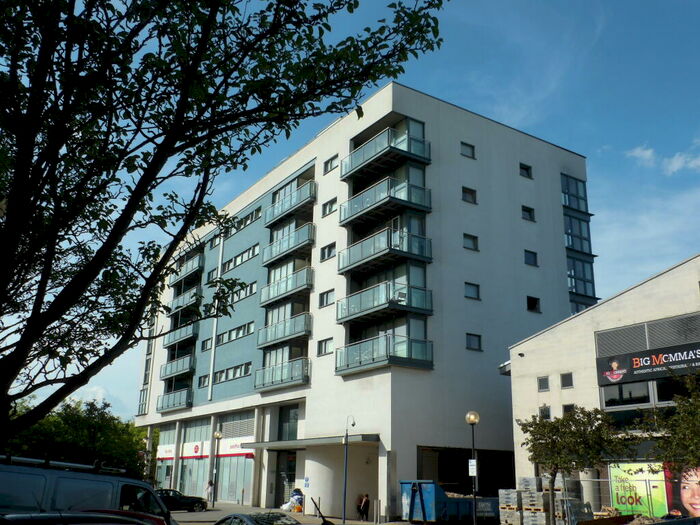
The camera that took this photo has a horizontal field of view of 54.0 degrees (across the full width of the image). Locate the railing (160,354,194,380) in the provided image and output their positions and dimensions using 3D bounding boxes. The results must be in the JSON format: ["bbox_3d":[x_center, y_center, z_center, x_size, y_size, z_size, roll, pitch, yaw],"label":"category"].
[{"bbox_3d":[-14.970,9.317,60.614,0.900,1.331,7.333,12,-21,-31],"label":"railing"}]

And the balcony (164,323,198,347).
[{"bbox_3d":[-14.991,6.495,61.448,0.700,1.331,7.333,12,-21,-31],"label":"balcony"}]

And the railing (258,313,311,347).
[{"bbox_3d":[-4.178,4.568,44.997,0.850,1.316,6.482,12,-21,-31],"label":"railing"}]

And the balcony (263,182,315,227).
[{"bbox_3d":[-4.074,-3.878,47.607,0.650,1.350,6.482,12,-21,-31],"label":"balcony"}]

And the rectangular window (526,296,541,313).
[{"bbox_3d":[10.975,2.528,41.147,1.062,0.831,0.150,12,-20,-31],"label":"rectangular window"}]

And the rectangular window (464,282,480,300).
[{"bbox_3d":[6.810,1.637,38.504,1.099,0.956,0.170,12,-21,-31],"label":"rectangular window"}]

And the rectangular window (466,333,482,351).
[{"bbox_3d":[6.867,4.456,38.171,1.129,0.901,0.150,12,-21,-31],"label":"rectangular window"}]

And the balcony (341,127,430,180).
[{"bbox_3d":[2.008,-5.779,39.786,2.800,1.420,4.950,12,-21,-31],"label":"balcony"}]

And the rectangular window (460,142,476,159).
[{"bbox_3d":[7.026,-6.674,41.157,1.078,0.831,0.150,12,-20,-31],"label":"rectangular window"}]

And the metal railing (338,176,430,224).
[{"bbox_3d":[1.944,-3.118,38.949,2.800,1.400,4.950,12,-21,-31],"label":"metal railing"}]

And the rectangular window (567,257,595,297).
[{"bbox_3d":[14.842,0.975,44.202,2.564,2.441,0.230,12,-21,-31],"label":"rectangular window"}]

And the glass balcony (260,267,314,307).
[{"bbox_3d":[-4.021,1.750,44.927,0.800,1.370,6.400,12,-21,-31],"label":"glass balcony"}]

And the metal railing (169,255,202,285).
[{"bbox_3d":[-14.908,0.791,62.505,0.464,1.349,7.482,12,-20,-31],"label":"metal railing"}]

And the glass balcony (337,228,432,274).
[{"bbox_3d":[1.918,-0.321,38.765,2.925,1.364,4.960,12,-21,-31],"label":"glass balcony"}]

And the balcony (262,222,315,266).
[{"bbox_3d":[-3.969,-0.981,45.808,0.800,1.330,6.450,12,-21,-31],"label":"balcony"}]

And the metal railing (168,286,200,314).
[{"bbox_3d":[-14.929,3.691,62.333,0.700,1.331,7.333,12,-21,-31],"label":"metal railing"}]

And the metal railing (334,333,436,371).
[{"bbox_3d":[1.778,5.111,36.564,2.871,1.479,4.959,12,-20,-31],"label":"metal railing"}]

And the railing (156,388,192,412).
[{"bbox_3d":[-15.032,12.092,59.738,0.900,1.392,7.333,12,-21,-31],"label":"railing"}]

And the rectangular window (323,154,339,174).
[{"bbox_3d":[-1.154,-6.230,44.029,0.150,0.935,1.751,12,-21,-31],"label":"rectangular window"}]

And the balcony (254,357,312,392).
[{"bbox_3d":[-4.282,7.180,43.191,0.550,1.500,6.400,12,-21,-31],"label":"balcony"}]

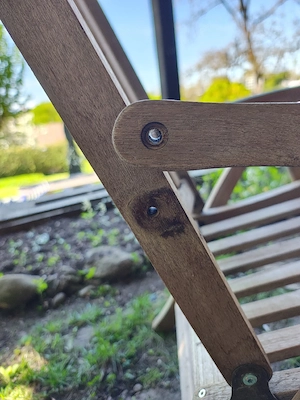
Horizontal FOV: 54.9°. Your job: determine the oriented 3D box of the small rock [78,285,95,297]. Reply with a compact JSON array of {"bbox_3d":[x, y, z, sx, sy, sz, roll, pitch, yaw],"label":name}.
[{"bbox_3d":[-0.224,0.320,1.020,0.053,0.028,0.038,-5,16,0],"label":"small rock"}]

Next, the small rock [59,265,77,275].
[{"bbox_3d":[-0.328,0.277,1.150,0.070,0.028,0.045,-5,16,0],"label":"small rock"}]

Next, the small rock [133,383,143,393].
[{"bbox_3d":[-0.029,0.441,0.680,0.023,0.017,0.022,-5,16,0],"label":"small rock"}]

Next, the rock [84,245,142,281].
[{"bbox_3d":[-0.147,0.251,1.160,0.225,0.095,0.150,-5,16,0],"label":"rock"}]

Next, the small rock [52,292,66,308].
[{"bbox_3d":[-0.304,0.337,0.970,0.044,0.036,0.042,-5,16,0],"label":"small rock"}]

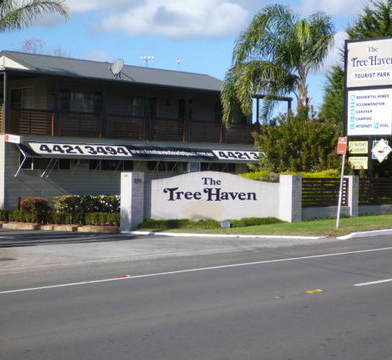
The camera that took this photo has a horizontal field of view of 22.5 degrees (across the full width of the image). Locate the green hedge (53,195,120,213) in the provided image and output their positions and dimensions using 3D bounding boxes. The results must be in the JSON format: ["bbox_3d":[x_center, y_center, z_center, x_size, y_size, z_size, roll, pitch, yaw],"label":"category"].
[{"bbox_3d":[-3.254,0.937,31.685,3.800,0.880,0.800,1,1,44],"label":"green hedge"}]

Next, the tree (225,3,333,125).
[{"bbox_3d":[3.603,-3.429,43.000,5.000,8.600,5.000,1,0,5],"label":"tree"}]

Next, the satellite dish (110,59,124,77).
[{"bbox_3d":[-3.429,-4.870,43.000,0.520,0.850,0.680,1,0,-38],"label":"satellite dish"}]

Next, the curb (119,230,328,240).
[{"bbox_3d":[0.492,1.463,26.332,7.370,0.130,0.220,-1,-1,44],"label":"curb"}]

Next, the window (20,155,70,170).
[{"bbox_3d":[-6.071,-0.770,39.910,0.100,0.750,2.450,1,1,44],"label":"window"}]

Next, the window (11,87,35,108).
[{"bbox_3d":[-7.631,-3.650,43.300,1.750,1.100,0.100,1,1,44],"label":"window"}]

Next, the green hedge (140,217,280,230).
[{"bbox_3d":[0.443,1.295,29.100,4.500,0.330,0.750,1,0,-19],"label":"green hedge"}]

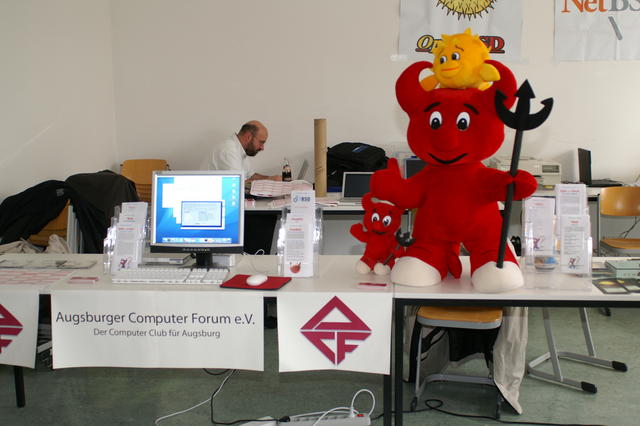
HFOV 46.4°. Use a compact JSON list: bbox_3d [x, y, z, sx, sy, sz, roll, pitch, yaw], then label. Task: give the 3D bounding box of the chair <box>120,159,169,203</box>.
[{"bbox_3d":[-1.545,-0.031,6.346,0.430,0.850,0.500,0,7,5],"label":"chair"}]

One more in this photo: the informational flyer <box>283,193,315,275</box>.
[{"bbox_3d":[-0.082,0.088,3.101,0.120,0.350,0.040,0,-11,6],"label":"informational flyer"}]

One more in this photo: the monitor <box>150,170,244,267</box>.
[{"bbox_3d":[-0.528,0.022,3.277,0.405,0.420,0.200,0,8,7],"label":"monitor"}]

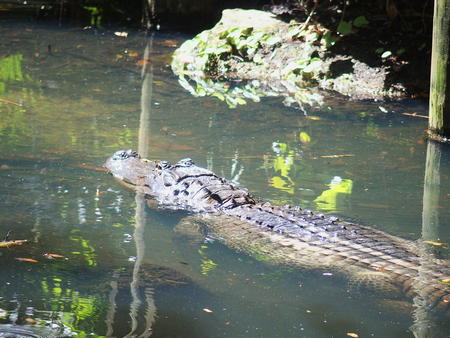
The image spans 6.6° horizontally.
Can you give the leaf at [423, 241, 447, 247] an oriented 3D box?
[{"bbox_3d":[0.470,0.164,8.753,0.060,0.010,0.021,6,12,32],"label":"leaf"}]

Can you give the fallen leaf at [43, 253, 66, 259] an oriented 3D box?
[{"bbox_3d":[-0.377,0.188,8.614,0.061,0.010,0.021,8,13,37],"label":"fallen leaf"}]

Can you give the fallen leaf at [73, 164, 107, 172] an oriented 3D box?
[{"bbox_3d":[-0.337,-0.005,9.714,0.110,0.010,0.032,7,12,36],"label":"fallen leaf"}]

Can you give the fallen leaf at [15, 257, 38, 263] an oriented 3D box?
[{"bbox_3d":[-0.434,0.196,8.569,0.071,0.010,0.018,8,13,40],"label":"fallen leaf"}]

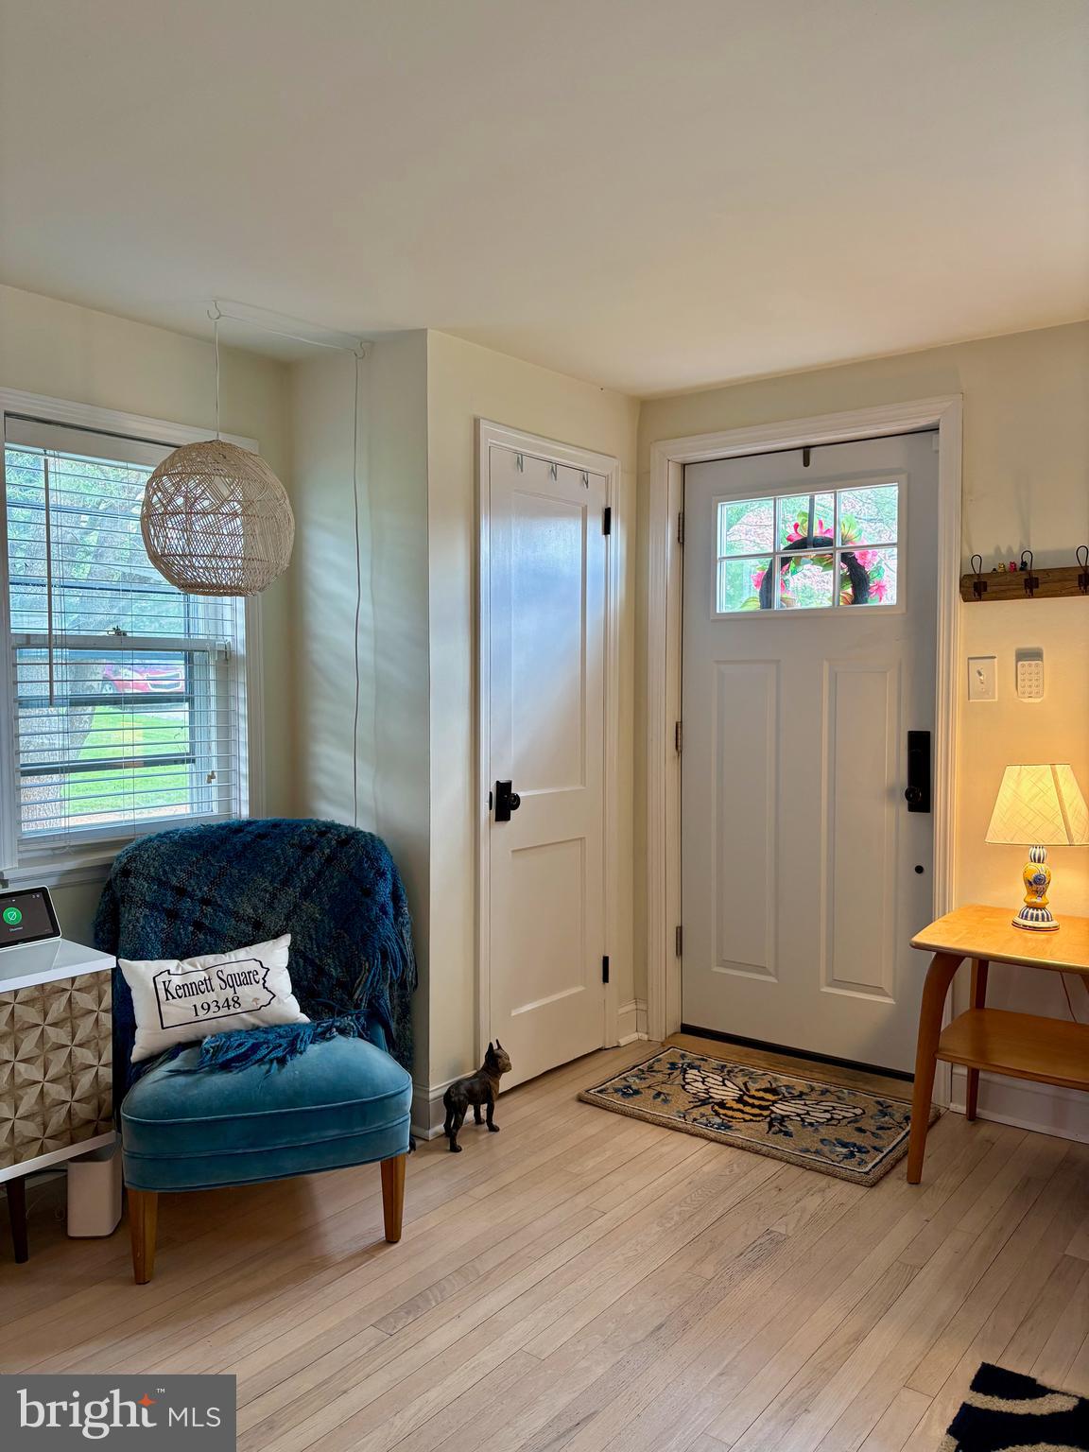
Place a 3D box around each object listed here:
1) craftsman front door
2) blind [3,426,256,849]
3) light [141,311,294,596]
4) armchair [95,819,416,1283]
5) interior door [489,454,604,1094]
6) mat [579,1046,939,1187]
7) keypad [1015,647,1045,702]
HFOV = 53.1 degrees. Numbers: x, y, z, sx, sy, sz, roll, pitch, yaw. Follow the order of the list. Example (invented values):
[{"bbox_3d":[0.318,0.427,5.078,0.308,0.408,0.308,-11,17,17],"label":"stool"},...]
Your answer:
[{"bbox_3d":[0.866,0.103,3.613,0.910,2.020,0.050,2,3,38],"label":"craftsman front door"},{"bbox_3d":[-1.129,-0.230,3.000,0.100,1.110,0.720,2,3,38],"label":"blind"},{"bbox_3d":[-0.846,-0.708,2.816,0.395,0.720,0.395,2,3,38],"label":"light"},{"bbox_3d":[-0.686,0.720,2.678,0.730,0.890,0.730,-1,3,-18],"label":"armchair"},{"bbox_3d":[0.006,0.143,3.512,0.050,1.960,0.605,2,3,38],"label":"interior door"},{"bbox_3d":[0.644,1.132,3.275,0.920,0.020,0.600,2,3,38],"label":"mat"},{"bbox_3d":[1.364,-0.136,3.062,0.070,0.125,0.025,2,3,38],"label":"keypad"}]

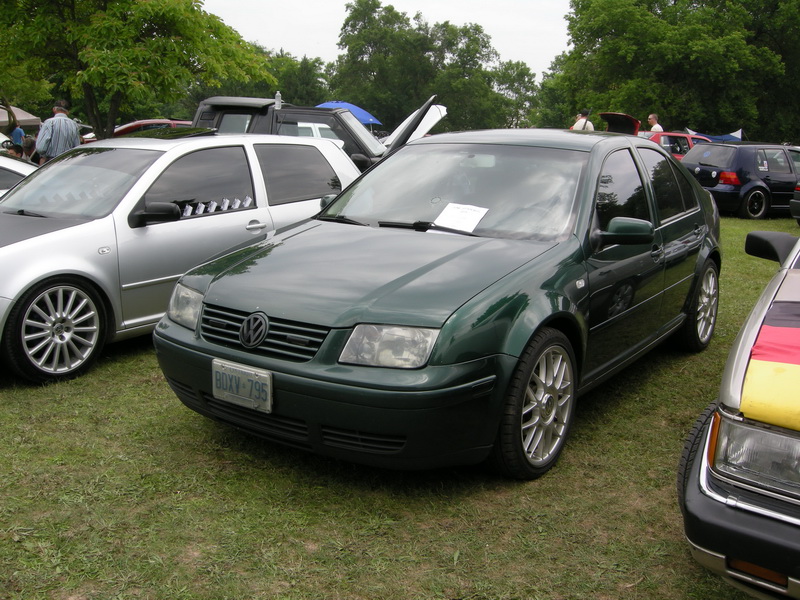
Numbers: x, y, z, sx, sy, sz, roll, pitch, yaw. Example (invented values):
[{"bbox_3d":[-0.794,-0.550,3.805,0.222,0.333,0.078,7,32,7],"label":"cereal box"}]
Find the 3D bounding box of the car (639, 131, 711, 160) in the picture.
[{"bbox_3d":[6.034,-3.061,18.652,4.300,1.420,1.680,-3,13,-20],"label":"car"}]

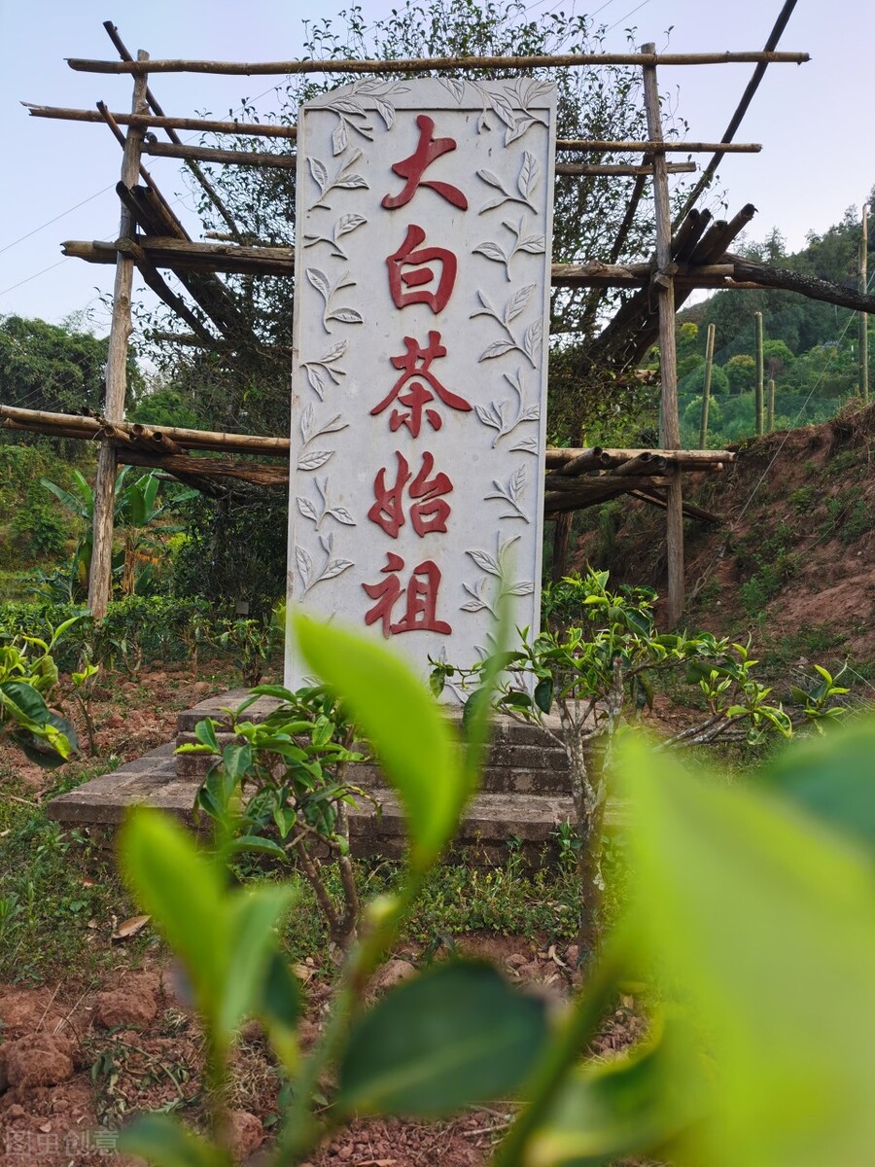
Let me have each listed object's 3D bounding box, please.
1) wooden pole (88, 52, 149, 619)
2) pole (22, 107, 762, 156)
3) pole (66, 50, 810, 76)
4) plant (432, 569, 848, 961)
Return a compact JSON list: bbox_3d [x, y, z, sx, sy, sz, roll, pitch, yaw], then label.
[{"bbox_3d":[-2.539,-1.813,7.300,0.160,4.927,0.160,4,0,0],"label":"wooden pole"},{"bbox_3d":[-0.298,-2.992,5.990,4.883,0.075,0.070,3,-2,0],"label":"pole"},{"bbox_3d":[0.003,-3.445,6.010,4.906,0.095,0.080,0,-2,0],"label":"pole"},{"bbox_3d":[0.546,0.483,2.450,1.120,1.063,0.880,1,-1,0],"label":"plant"}]

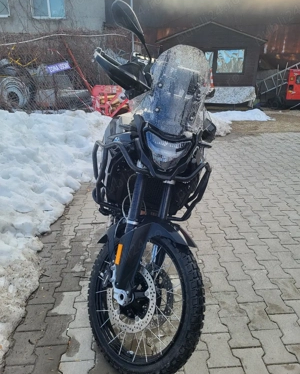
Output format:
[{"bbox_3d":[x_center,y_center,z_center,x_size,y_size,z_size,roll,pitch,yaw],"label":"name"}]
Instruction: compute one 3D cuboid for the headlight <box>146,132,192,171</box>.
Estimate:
[{"bbox_3d":[0.085,-0.159,1.365,0.205,0.145,0.125,11,20,-13],"label":"headlight"}]

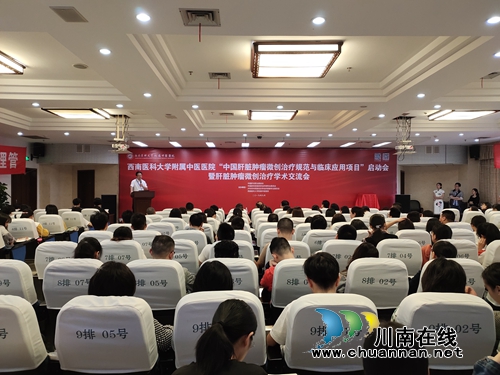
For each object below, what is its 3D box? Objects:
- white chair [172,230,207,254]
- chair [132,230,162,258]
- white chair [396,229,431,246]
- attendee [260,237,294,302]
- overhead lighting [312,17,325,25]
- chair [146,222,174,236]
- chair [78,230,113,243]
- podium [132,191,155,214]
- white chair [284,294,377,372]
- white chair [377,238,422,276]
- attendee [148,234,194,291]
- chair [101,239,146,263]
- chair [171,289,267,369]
[{"bbox_3d":[-0.815,1.075,4.740,0.520,0.990,0.600,0,0,-1],"label":"white chair"},{"bbox_3d":[-1.278,0.992,4.190,0.520,0.975,0.580,0,0,-1],"label":"chair"},{"bbox_3d":[2.030,1.018,4.380,0.540,0.970,0.600,0,0,0],"label":"white chair"},{"bbox_3d":[0.360,1.010,3.120,0.500,1.130,0.720,0,0,-5],"label":"attendee"},{"bbox_3d":[0.598,-1.455,2.900,0.125,0.050,0.125,0,0,-1],"label":"overhead lighting"},{"bbox_3d":[-1.290,0.992,5.017,0.520,0.975,0.580,0,0,-1],"label":"chair"},{"bbox_3d":[-1.850,1.018,4.380,0.540,0.970,0.600,0,0,0],"label":"chair"},{"bbox_3d":[-3.240,0.680,10.100,0.700,1.160,0.500,0,0,-16],"label":"podium"},{"bbox_3d":[0.400,1.010,1.830,0.540,0.970,0.600,0,0,0],"label":"white chair"},{"bbox_3d":[1.617,1.075,3.870,0.520,0.990,0.600,0,0,-1],"label":"white chair"},{"bbox_3d":[-0.626,0.924,2.783,0.500,1.111,0.700,0,0,-1],"label":"attendee"},{"bbox_3d":[-1.380,1.075,3.870,0.520,0.990,0.600,0,0,-1],"label":"chair"},{"bbox_3d":[-0.155,0.992,1.850,0.520,0.975,0.580,0,0,-1],"label":"chair"}]

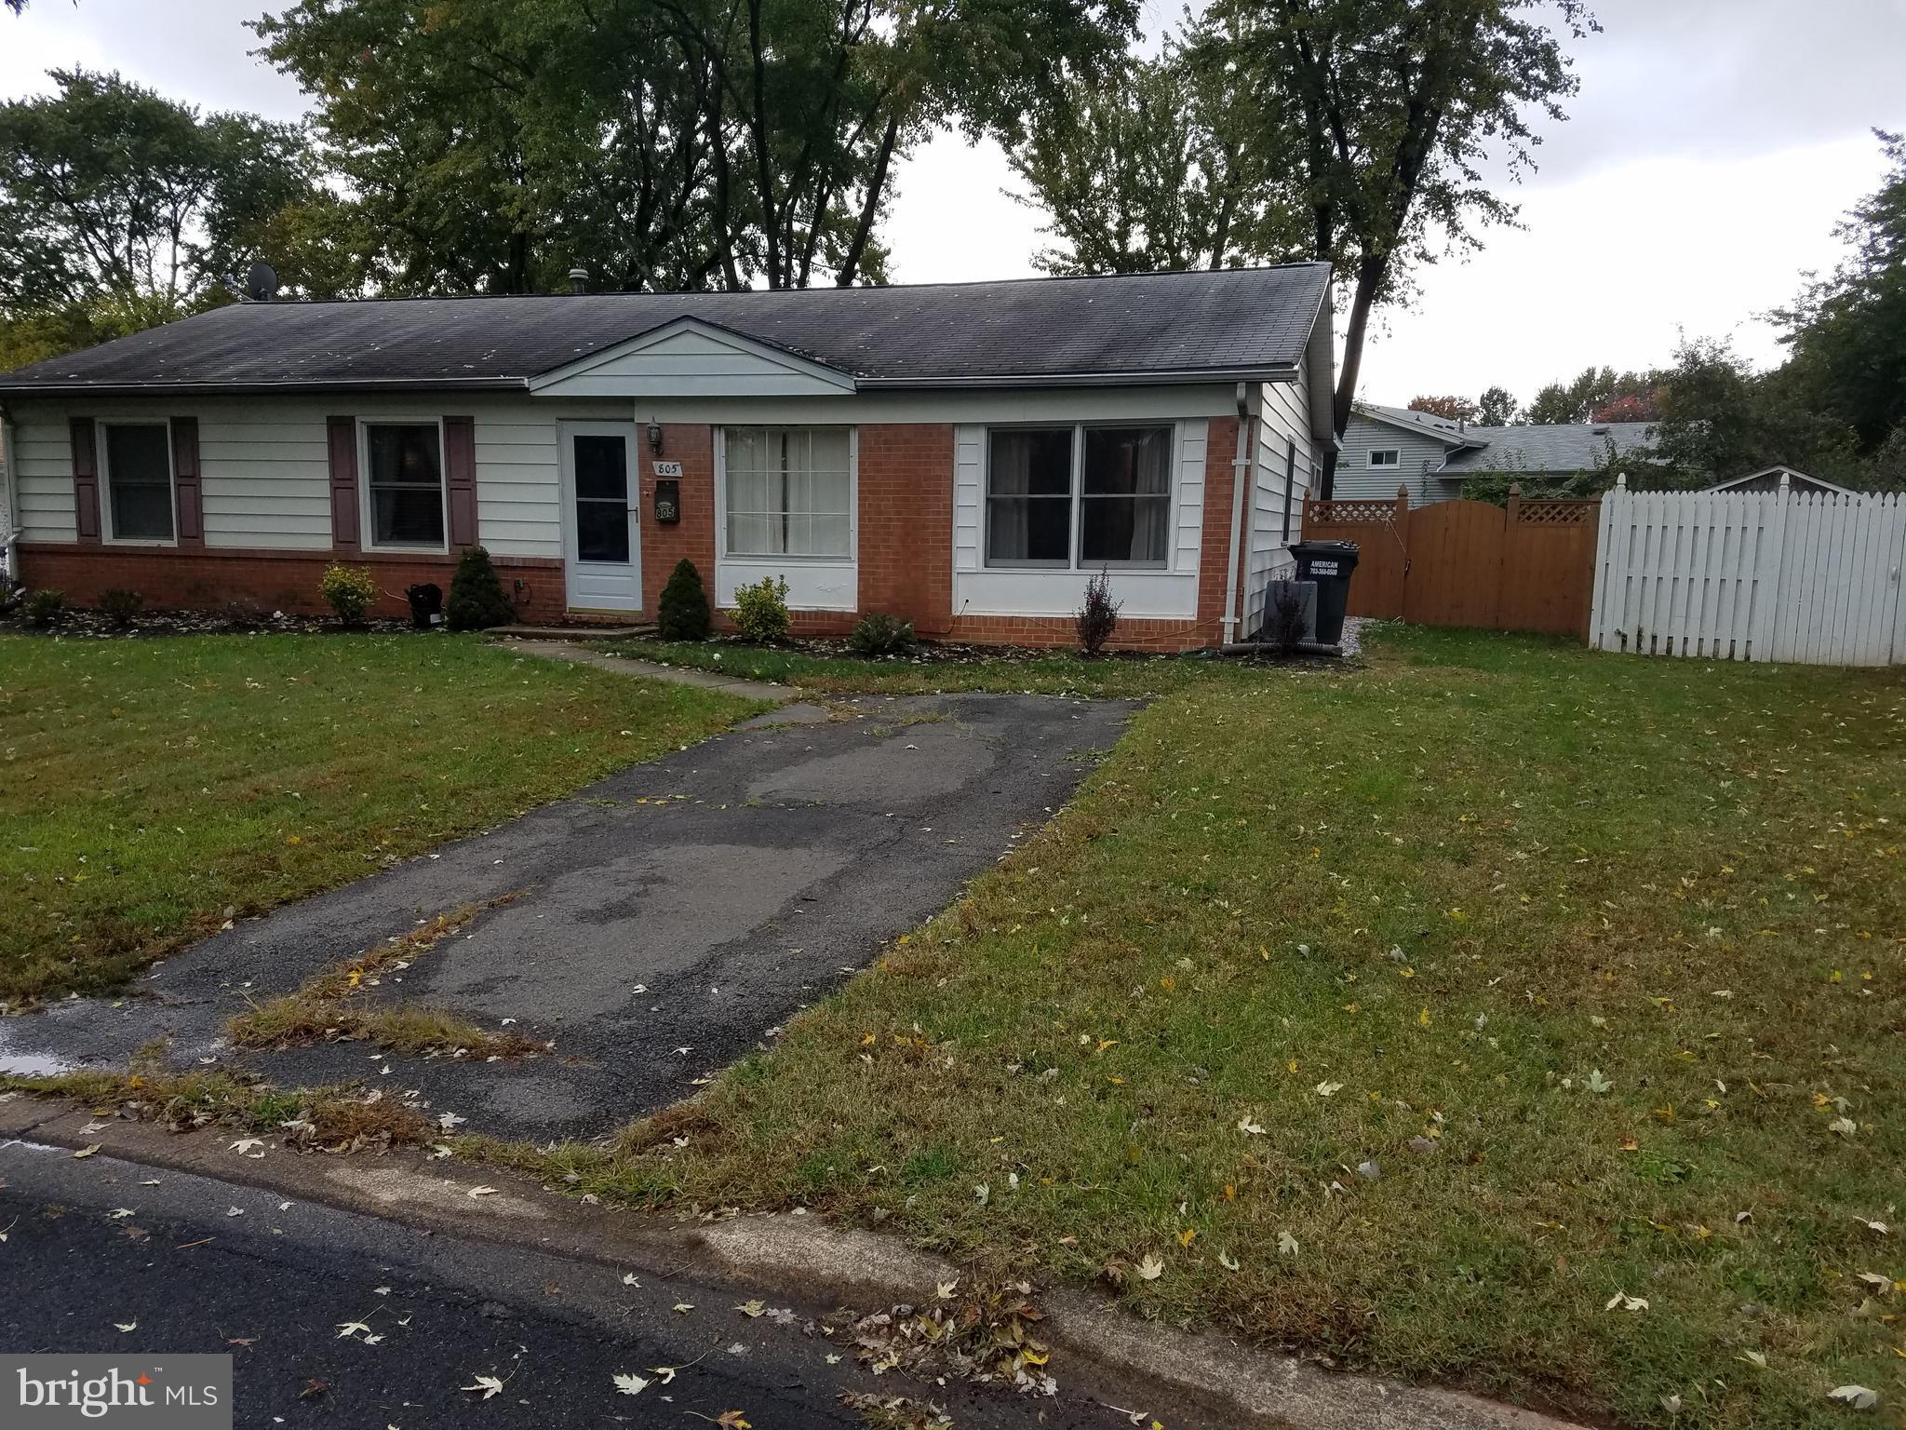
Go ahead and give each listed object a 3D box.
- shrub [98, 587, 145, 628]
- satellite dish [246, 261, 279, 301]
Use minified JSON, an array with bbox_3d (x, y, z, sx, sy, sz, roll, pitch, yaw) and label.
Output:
[{"bbox_3d":[-9.382,-1.218,16.150,0.460,0.460,0.440,3,8,17],"label":"shrub"},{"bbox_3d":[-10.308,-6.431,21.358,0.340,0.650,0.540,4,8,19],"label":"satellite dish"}]

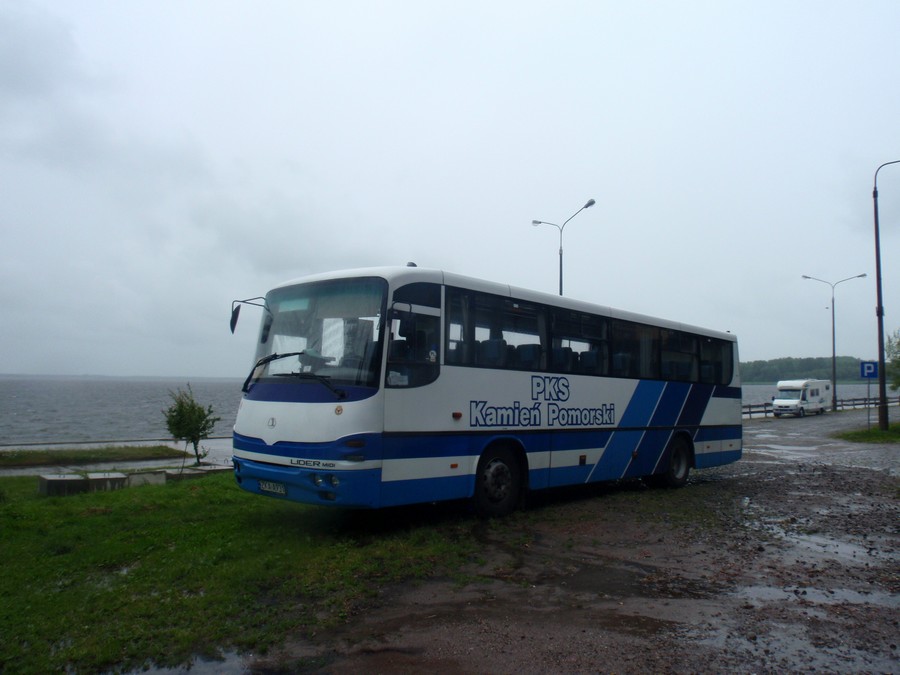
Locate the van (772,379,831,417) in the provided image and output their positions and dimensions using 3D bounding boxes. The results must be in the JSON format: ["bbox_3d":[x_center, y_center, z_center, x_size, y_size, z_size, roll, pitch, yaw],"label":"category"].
[{"bbox_3d":[27.972,4.793,58.049,6.150,2.880,2.250,3,-5,-41],"label":"van"}]

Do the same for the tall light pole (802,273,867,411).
[{"bbox_3d":[32.439,0.440,61.652,5.100,11.540,0.400,-1,-4,18],"label":"tall light pole"}]

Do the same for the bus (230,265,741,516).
[{"bbox_3d":[1.698,1.059,12.441,2.520,3.100,10.600,-3,-7,43],"label":"bus"}]

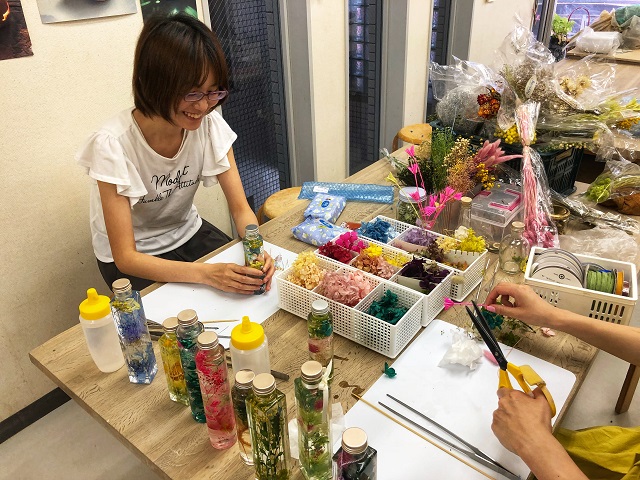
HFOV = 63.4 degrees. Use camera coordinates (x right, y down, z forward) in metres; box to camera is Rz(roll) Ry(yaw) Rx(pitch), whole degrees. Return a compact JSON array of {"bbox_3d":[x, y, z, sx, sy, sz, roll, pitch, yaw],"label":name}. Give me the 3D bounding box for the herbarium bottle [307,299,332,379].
[{"bbox_3d":[0.002,0.183,0.950,0.045,0.153,0.045,-1,29,1],"label":"herbarium bottle"}]

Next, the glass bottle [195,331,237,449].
[{"bbox_3d":[-0.162,0.235,0.803,0.046,0.211,0.046,-1,29,1],"label":"glass bottle"}]

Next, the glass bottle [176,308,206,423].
[{"bbox_3d":[-0.202,0.209,0.848,0.044,0.214,0.044,-1,29,1],"label":"glass bottle"}]

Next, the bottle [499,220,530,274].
[{"bbox_3d":[0.479,0.016,1.259,0.061,0.125,0.061,-1,29,1],"label":"bottle"}]

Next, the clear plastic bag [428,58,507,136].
[{"bbox_3d":[0.506,-0.502,1.800,0.225,0.200,0.190,-1,29,1],"label":"clear plastic bag"}]

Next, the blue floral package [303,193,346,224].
[{"bbox_3d":[0.021,-0.097,1.581,0.092,0.032,0.148,8,30,16],"label":"blue floral package"}]

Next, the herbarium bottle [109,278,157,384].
[{"bbox_3d":[-0.337,0.166,0.937,0.043,0.210,0.043,3,29,8],"label":"herbarium bottle"}]

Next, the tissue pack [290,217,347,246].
[{"bbox_3d":[0.006,-0.022,1.439,0.146,0.040,0.088,18,34,31],"label":"tissue pack"}]

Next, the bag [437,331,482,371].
[{"bbox_3d":[0.272,0.217,0.990,0.076,0.042,0.062,-1,29,1],"label":"bag"}]

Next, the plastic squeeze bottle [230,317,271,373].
[{"bbox_3d":[-0.120,0.206,0.893,0.063,0.173,0.063,-1,29,1],"label":"plastic squeeze bottle"}]

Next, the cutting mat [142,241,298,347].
[{"bbox_3d":[-0.203,0.113,1.242,0.300,0.003,0.411,20,35,33],"label":"cutting mat"}]

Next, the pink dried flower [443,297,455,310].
[{"bbox_3d":[0.213,0.105,0.860,0.020,0.022,0.022,3,29,6],"label":"pink dried flower"}]

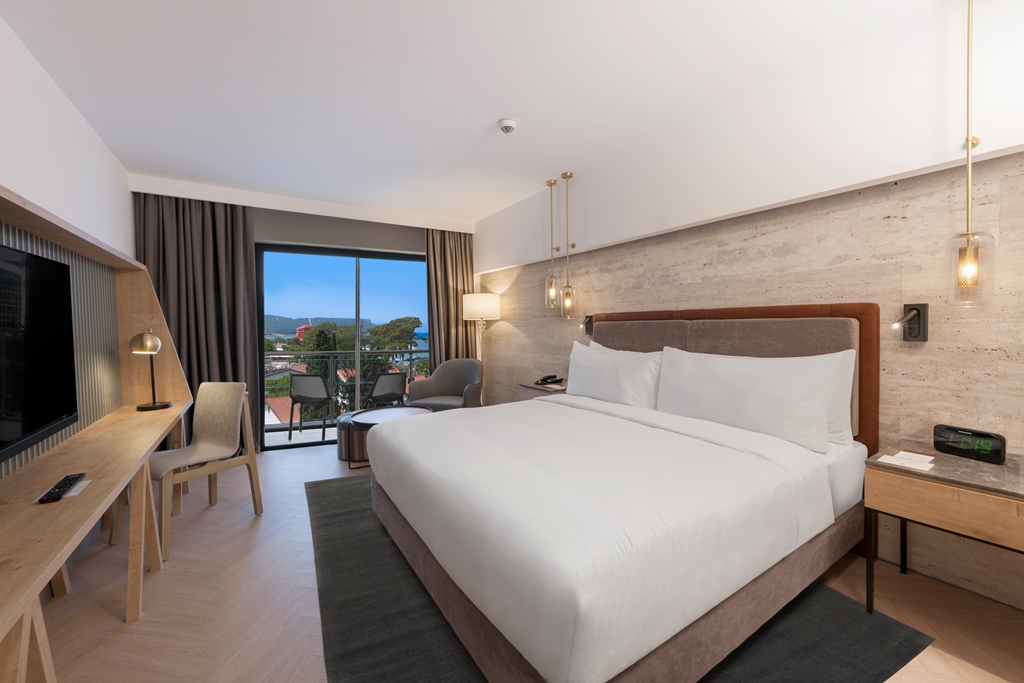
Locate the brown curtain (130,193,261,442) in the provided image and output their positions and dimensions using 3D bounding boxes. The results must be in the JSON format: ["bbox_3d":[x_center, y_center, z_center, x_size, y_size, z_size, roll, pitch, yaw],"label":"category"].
[{"bbox_3d":[-2.981,-0.109,3.810,0.883,2.475,0.136,-2,3,-33],"label":"brown curtain"}]

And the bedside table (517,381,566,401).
[{"bbox_3d":[0.411,0.753,3.849,0.501,0.655,0.510,-2,3,-33],"label":"bedside table"}]

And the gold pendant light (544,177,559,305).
[{"bbox_3d":[0.399,-0.944,3.923,0.132,1.236,0.132,-1,2,0],"label":"gold pendant light"}]

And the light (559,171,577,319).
[{"bbox_3d":[0.529,-0.884,3.739,0.132,1.345,0.132,-2,3,-33],"label":"light"}]

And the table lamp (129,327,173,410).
[{"bbox_3d":[-2.426,0.176,2.680,0.182,0.510,0.191,-2,3,-33],"label":"table lamp"}]

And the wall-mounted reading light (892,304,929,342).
[{"bbox_3d":[1.907,-0.089,1.909,0.091,0.175,0.100,-2,3,-33],"label":"wall-mounted reading light"}]

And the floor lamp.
[{"bbox_3d":[-0.368,0.232,4.910,0.455,1.638,0.455,-2,3,-33],"label":"floor lamp"}]

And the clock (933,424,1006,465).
[{"bbox_3d":[1.960,0.435,1.709,0.055,0.114,0.203,-1,2,-15],"label":"clock"}]

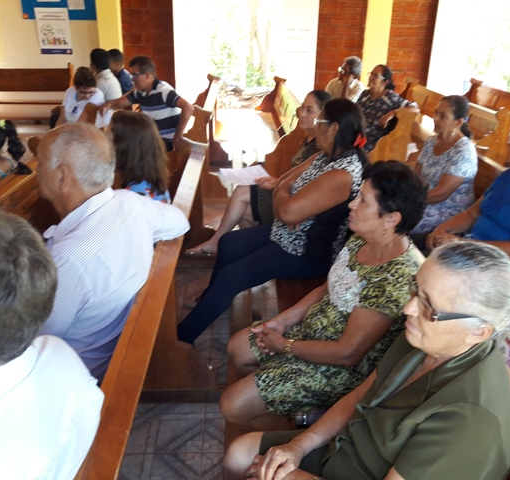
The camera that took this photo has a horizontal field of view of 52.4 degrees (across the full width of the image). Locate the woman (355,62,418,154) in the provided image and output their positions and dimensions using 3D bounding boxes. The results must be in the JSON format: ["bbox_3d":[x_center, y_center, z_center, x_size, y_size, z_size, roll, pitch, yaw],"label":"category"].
[{"bbox_3d":[0.912,-0.830,4.557,0.820,1.310,0.550,-8,24,-18],"label":"woman"}]

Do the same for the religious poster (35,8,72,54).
[{"bbox_3d":[-3.026,-3.144,7.806,0.500,0.650,0.020,0,22,-2],"label":"religious poster"}]

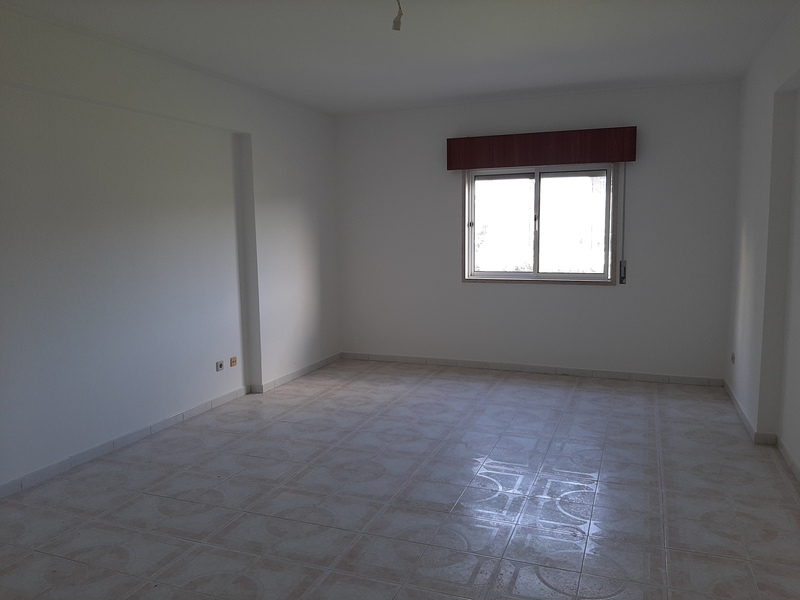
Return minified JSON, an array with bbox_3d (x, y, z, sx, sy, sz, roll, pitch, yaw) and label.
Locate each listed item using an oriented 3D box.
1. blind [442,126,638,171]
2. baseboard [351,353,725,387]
[{"bbox_3d":[1.264,-1.373,5.723,1.695,0.294,0.090,2,8,21],"label":"blind"},{"bbox_3d":[1.092,0.666,6.105,3.712,0.071,0.015,2,8,21],"label":"baseboard"}]

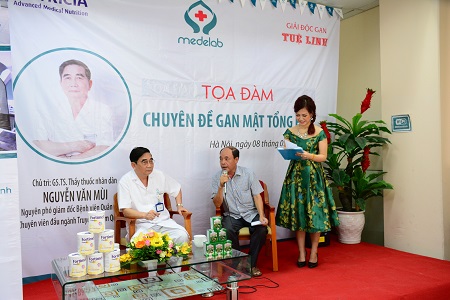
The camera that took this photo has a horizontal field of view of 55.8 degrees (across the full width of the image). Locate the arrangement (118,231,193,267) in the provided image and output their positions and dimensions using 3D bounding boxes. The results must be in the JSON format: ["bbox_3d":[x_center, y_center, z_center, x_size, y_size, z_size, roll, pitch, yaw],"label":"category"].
[{"bbox_3d":[-0.478,0.656,2.898,0.480,0.205,0.280,-1,0,-26],"label":"arrangement"}]

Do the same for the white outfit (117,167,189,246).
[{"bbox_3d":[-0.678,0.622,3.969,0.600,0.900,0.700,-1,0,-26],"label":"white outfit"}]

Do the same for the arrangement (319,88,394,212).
[{"bbox_3d":[1.565,0.003,5.140,0.860,1.460,0.800,-1,0,17],"label":"arrangement"}]

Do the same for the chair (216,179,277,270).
[{"bbox_3d":[0.214,0.757,4.428,0.580,0.860,0.620,-1,0,0],"label":"chair"}]

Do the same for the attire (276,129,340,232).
[{"bbox_3d":[0.856,0.284,4.309,0.640,1.000,0.560,-1,0,14],"label":"attire"}]

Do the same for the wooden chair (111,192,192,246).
[{"bbox_3d":[-0.701,0.773,4.058,0.580,0.860,0.620,-1,0,-28],"label":"wooden chair"}]

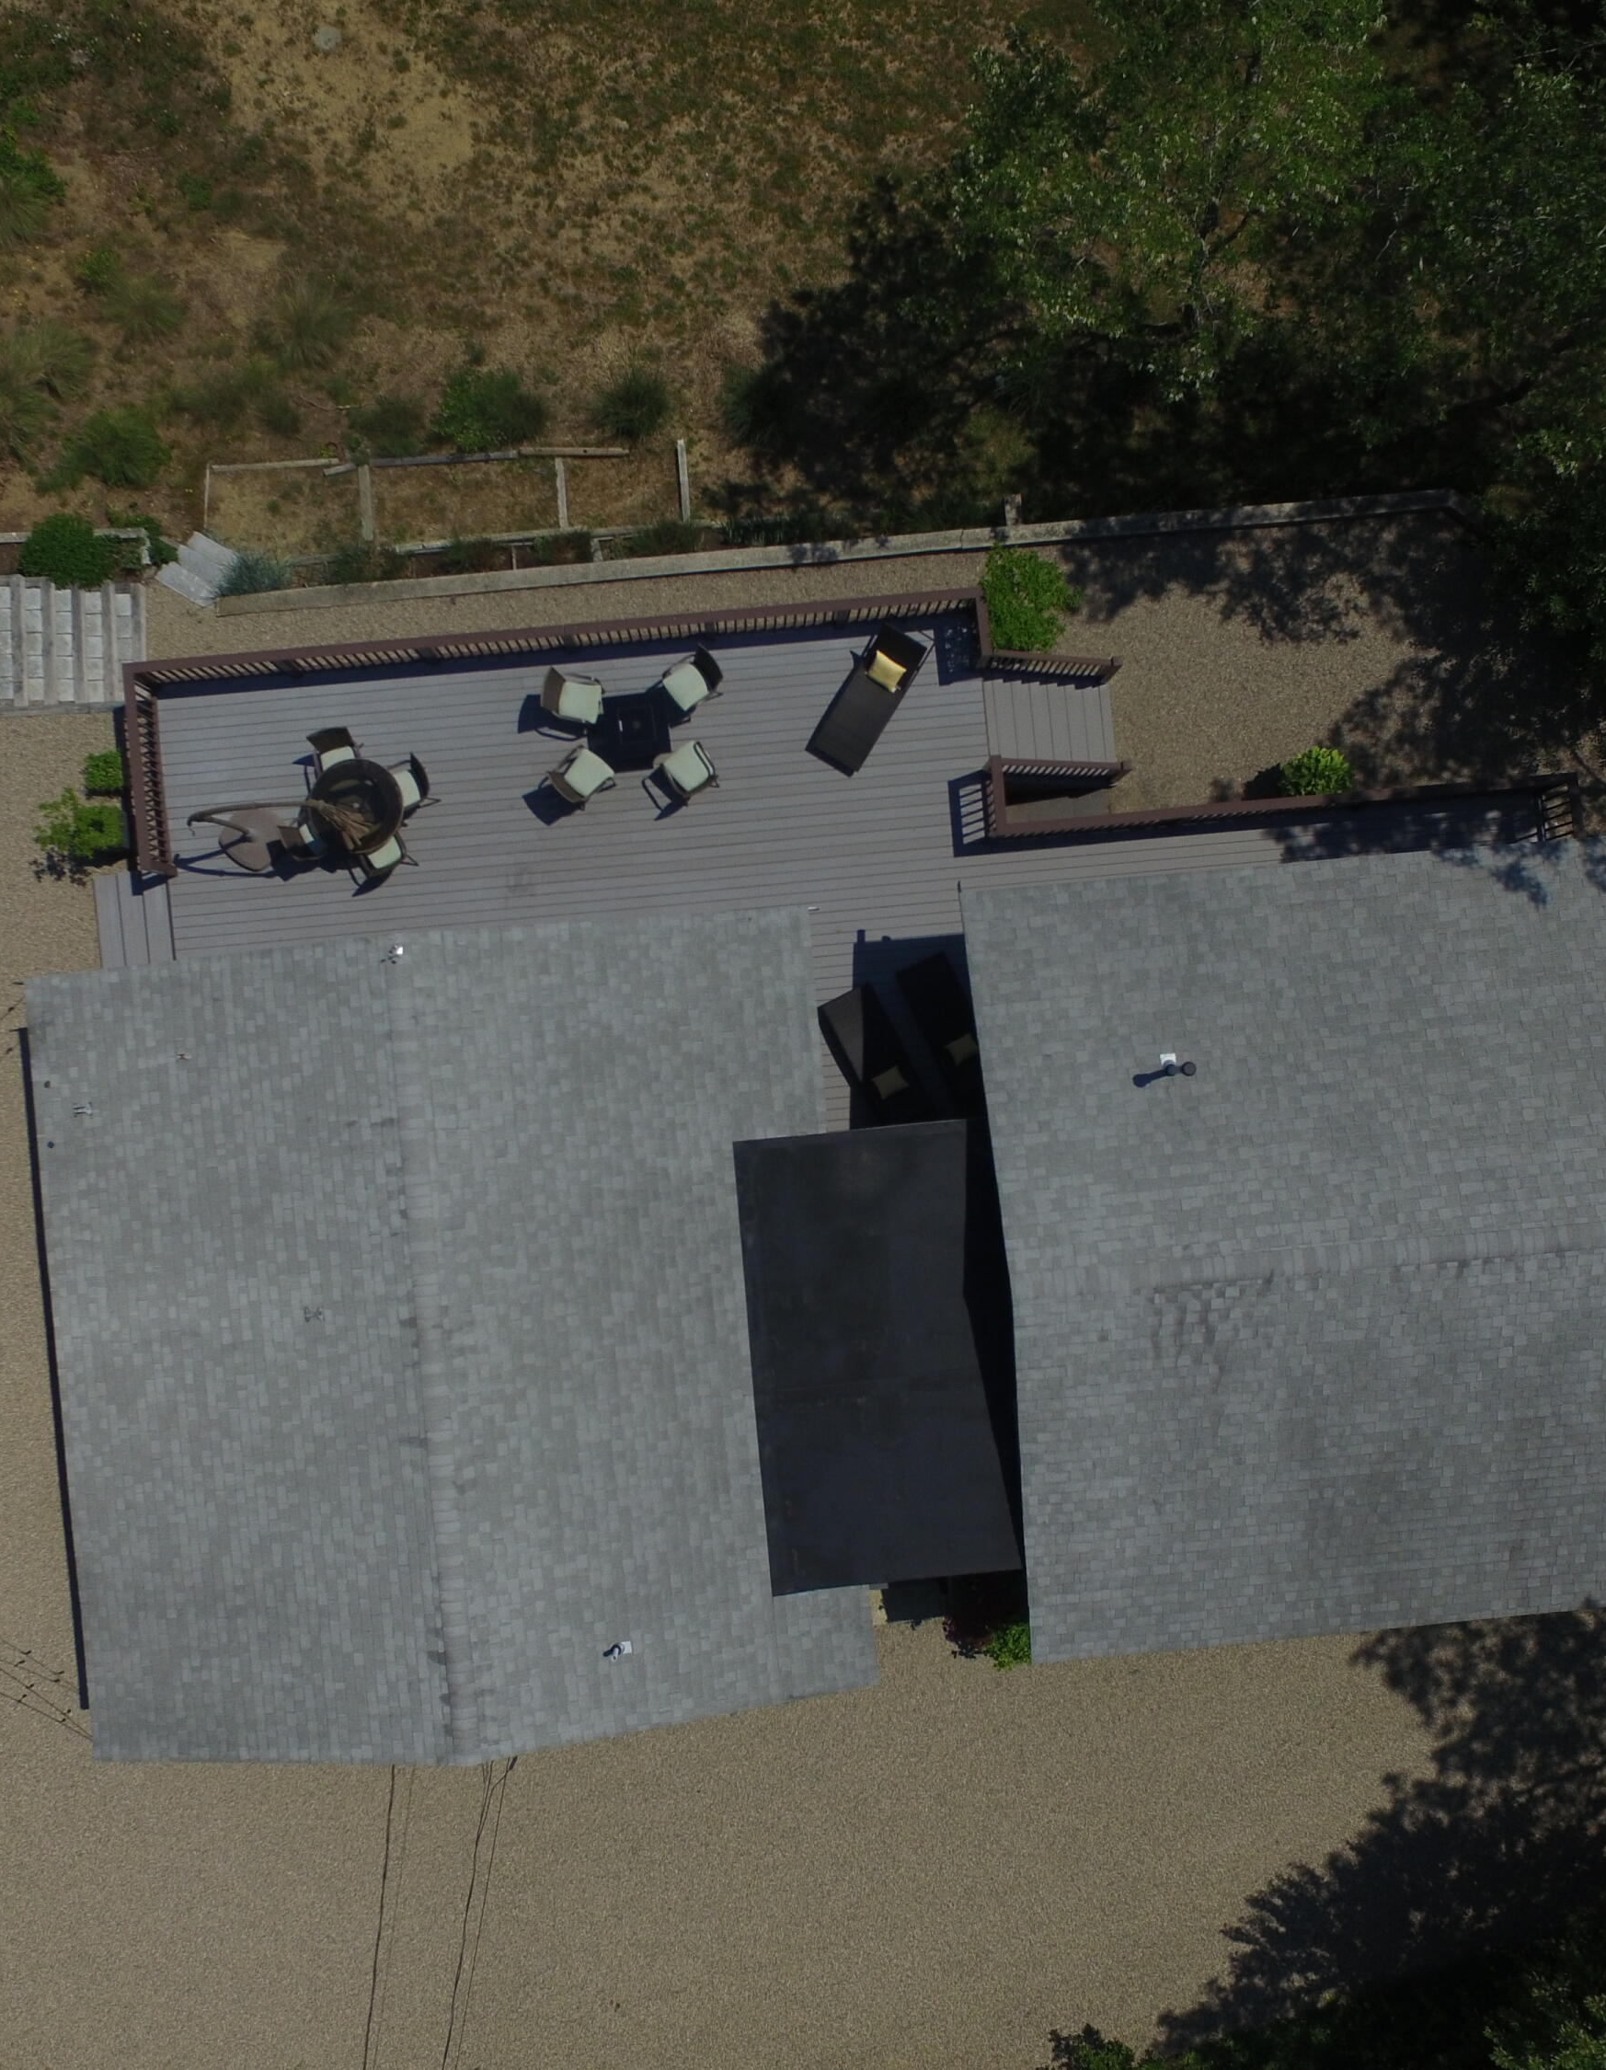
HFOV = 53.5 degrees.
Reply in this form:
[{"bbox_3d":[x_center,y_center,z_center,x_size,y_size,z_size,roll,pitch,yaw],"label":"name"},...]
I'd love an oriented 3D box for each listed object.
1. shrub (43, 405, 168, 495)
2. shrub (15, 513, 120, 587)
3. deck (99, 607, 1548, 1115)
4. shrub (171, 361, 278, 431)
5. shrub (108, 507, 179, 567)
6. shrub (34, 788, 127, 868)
[{"bbox_3d":[-9.362,-7.842,21.400,1.600,0.800,1.100,0,90,0],"label":"shrub"},{"bbox_3d":[-10.006,-6.602,21.700,1.300,0.950,1.000,0,90,0],"label":"shrub"},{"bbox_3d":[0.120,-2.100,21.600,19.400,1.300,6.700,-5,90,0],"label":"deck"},{"bbox_3d":[-7.661,-8.446,21.100,1.400,0.650,0.950,0,90,0],"label":"shrub"},{"bbox_3d":[-8.831,-6.666,21.341,0.930,0.550,0.770,0,89,-1],"label":"shrub"},{"bbox_3d":[-9.495,-2.721,20.960,1.150,1.100,1.040,0,89,-1],"label":"shrub"}]

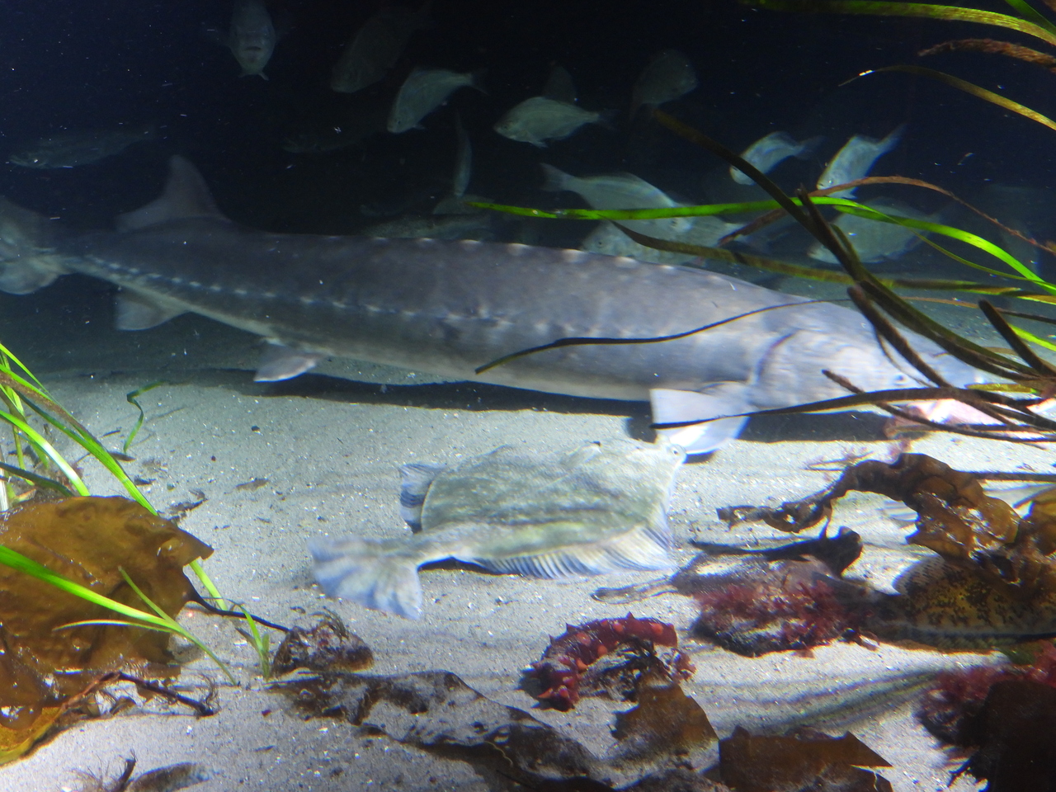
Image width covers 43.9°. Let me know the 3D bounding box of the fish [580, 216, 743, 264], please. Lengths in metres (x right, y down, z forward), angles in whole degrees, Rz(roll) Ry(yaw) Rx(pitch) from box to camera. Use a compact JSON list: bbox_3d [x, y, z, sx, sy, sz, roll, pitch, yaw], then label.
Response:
[{"bbox_3d":[0.262,-0.301,2.500,0.310,0.120,0.050,2,13,-4],"label":"fish"}]

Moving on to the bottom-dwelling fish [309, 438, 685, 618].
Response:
[{"bbox_3d":[-0.027,0.137,1.470,0.470,0.065,0.250,-13,23,-31],"label":"bottom-dwelling fish"}]

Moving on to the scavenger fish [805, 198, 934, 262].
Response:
[{"bbox_3d":[0.743,-0.356,2.850,0.265,0.120,0.050,-14,13,1],"label":"scavenger fish"}]

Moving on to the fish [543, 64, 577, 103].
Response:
[{"bbox_3d":[0.075,-0.756,3.200,0.090,0.105,0.020,0,13,0],"label":"fish"}]

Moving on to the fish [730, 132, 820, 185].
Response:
[{"bbox_3d":[0.524,-0.512,2.800,0.225,0.085,0.045,-28,22,-17],"label":"fish"}]

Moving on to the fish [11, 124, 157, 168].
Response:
[{"bbox_3d":[-1.088,-0.607,3.200,0.350,0.080,0.055,-9,14,-4],"label":"fish"}]

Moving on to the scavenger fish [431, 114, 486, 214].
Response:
[{"bbox_3d":[-0.156,-0.542,3.000,0.045,0.110,0.250,3,51,15],"label":"scavenger fish"}]

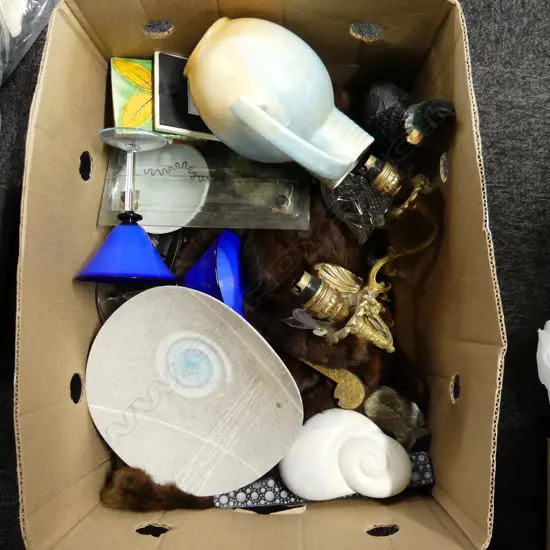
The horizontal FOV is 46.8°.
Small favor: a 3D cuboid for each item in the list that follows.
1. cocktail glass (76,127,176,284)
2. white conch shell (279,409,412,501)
[{"bbox_3d":[-0.153,-0.070,0.670,0.104,0.104,0.151,1,84,0],"label":"cocktail glass"},{"bbox_3d":[0.073,0.186,0.655,0.136,0.085,0.093,0,80,0],"label":"white conch shell"}]

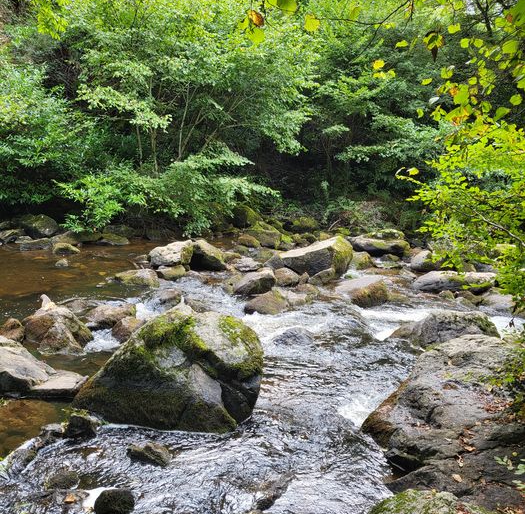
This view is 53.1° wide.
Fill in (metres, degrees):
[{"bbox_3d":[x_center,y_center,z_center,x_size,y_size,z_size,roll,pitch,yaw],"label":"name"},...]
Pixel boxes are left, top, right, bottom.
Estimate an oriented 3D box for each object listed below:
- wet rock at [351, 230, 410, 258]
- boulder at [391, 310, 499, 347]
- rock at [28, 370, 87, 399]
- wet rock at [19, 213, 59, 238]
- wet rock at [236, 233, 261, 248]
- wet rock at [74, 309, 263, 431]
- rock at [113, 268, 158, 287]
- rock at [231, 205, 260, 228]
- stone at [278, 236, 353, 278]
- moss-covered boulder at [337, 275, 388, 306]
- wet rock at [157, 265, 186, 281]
[{"bbox_3d":[2.141,-0.232,9.587,1.056,0.431,0.687,1,11,8],"label":"wet rock"},{"bbox_3d":[2.166,0.892,6.406,1.171,0.410,0.703,1,8,10],"label":"boulder"},{"bbox_3d":[-1.730,1.076,4.454,0.419,0.151,0.398,0,10,0],"label":"rock"},{"bbox_3d":[-5.776,-0.824,13.600,0.859,0.586,0.644,-2,8,-14],"label":"wet rock"},{"bbox_3d":[-0.359,-0.424,13.501,0.616,0.339,0.493,0,9,0],"label":"wet rock"},{"bbox_3d":[-0.738,0.864,4.240,1.421,0.777,1.023,3,11,18],"label":"wet rock"},{"bbox_3d":[-2.138,0.348,8.921,0.747,0.297,0.523,0,9,0],"label":"rock"},{"bbox_3d":[-0.366,-0.900,11.385,0.645,0.502,0.581,0,10,0],"label":"rock"},{"bbox_3d":[0.995,-0.021,9.801,1.251,0.689,0.776,3,9,20],"label":"stone"},{"bbox_3d":[1.495,0.516,7.861,0.777,0.413,0.700,-5,10,-30],"label":"moss-covered boulder"},{"bbox_3d":[-1.622,0.294,9.372,0.535,0.256,0.401,0,9,0],"label":"wet rock"}]

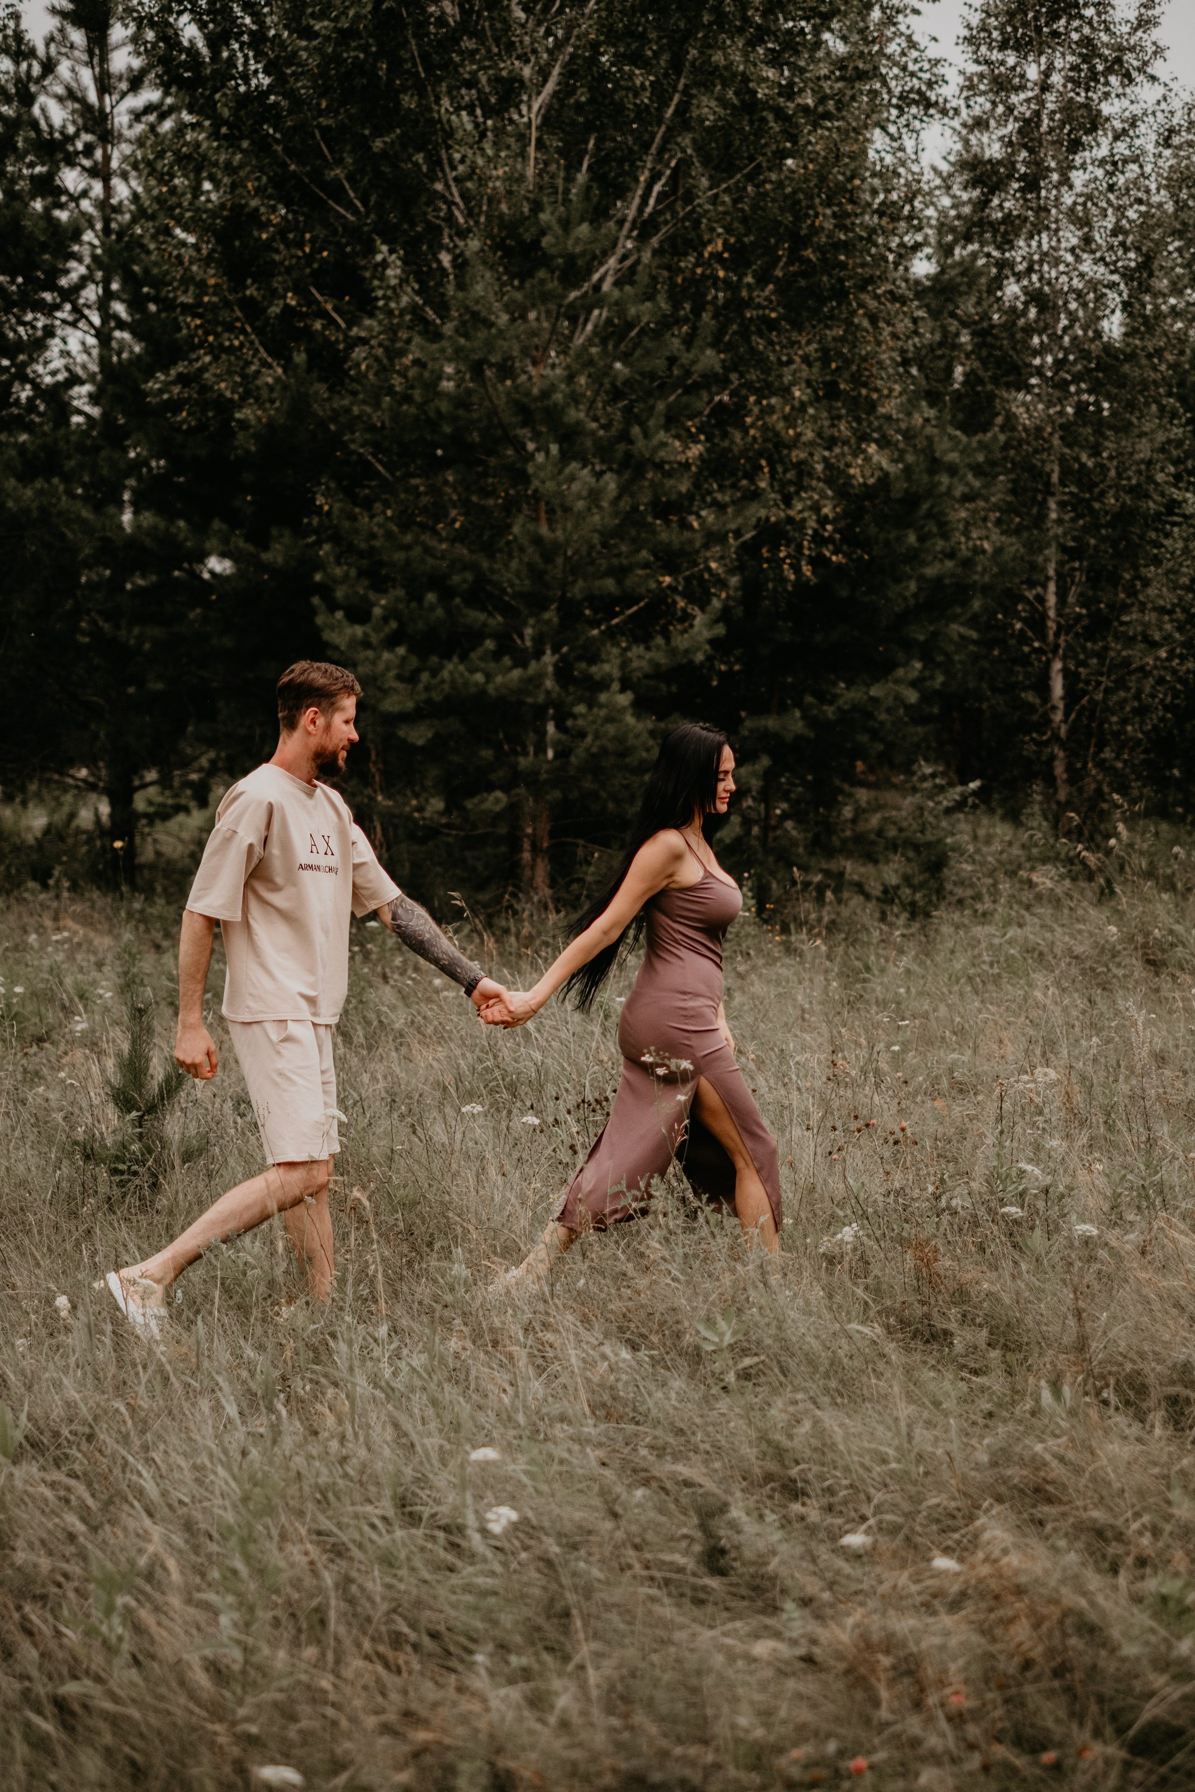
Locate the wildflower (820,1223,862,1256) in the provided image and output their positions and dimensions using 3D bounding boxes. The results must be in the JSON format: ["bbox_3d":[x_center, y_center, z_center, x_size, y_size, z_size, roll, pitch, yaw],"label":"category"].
[{"bbox_3d":[0.610,0.858,6.600,0.100,0.068,0.085,0,3,0],"label":"wildflower"}]

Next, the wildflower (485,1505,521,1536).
[{"bbox_3d":[-0.160,1.041,4.400,0.057,0.040,0.055,0,3,0],"label":"wildflower"}]

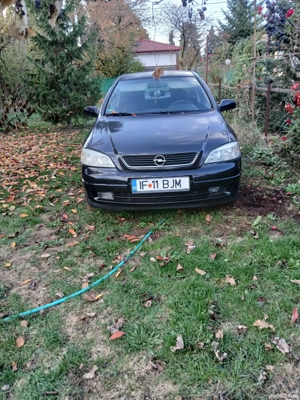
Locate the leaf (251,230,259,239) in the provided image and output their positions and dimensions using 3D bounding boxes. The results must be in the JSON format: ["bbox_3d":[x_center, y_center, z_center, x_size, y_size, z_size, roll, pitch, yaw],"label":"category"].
[{"bbox_3d":[0.903,0.298,2.597,0.060,0.045,0.079,-6,21,-8],"label":"leaf"}]

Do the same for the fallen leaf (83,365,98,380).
[{"bbox_3d":[-0.284,0.823,1.434,0.077,0.030,0.055,-22,28,-40],"label":"fallen leaf"}]

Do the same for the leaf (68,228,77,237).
[{"bbox_3d":[-0.709,0.321,2.775,0.043,0.040,0.121,-19,27,-35],"label":"leaf"}]

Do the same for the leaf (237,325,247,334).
[{"bbox_3d":[0.516,0.716,1.669,0.052,0.030,0.040,-8,22,-14],"label":"leaf"}]

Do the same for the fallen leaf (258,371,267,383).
[{"bbox_3d":[0.530,0.823,1.400,0.049,0.020,0.030,-22,29,-40],"label":"fallen leaf"}]

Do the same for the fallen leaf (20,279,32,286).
[{"bbox_3d":[-0.930,0.621,2.260,0.087,0.012,0.029,-22,29,-37],"label":"fallen leaf"}]

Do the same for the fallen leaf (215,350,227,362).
[{"bbox_3d":[0.355,0.785,1.516,0.060,0.035,0.043,8,24,24],"label":"fallen leaf"}]

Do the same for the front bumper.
[{"bbox_3d":[0.109,-0.168,2.934,1.660,0.430,0.500,-2,21,3],"label":"front bumper"}]

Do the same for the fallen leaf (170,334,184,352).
[{"bbox_3d":[0.143,0.746,1.561,0.065,0.040,0.101,8,24,26],"label":"fallen leaf"}]

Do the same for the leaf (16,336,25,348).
[{"bbox_3d":[-0.709,0.781,1.652,0.042,0.020,0.069,-13,24,-25],"label":"leaf"}]

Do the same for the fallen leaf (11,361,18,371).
[{"bbox_3d":[-0.674,0.824,1.495,0.040,0.025,0.065,-19,26,-35],"label":"fallen leaf"}]

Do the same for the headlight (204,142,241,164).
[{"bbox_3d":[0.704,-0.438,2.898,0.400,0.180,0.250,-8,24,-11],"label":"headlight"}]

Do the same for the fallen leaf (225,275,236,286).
[{"bbox_3d":[0.575,0.576,2.153,0.060,0.025,0.101,-4,23,-2],"label":"fallen leaf"}]

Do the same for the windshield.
[{"bbox_3d":[0.106,-1.335,3.835,1.350,0.138,0.912,-2,51,2],"label":"windshield"}]

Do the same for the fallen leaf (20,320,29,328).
[{"bbox_3d":[-0.740,0.732,1.778,0.052,0.015,0.043,5,23,19],"label":"fallen leaf"}]

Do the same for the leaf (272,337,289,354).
[{"bbox_3d":[0.659,0.735,1.516,0.070,0.040,0.093,-10,22,-16],"label":"leaf"}]

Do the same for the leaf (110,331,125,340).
[{"bbox_3d":[-0.191,0.791,1.761,0.090,0.015,0.034,-10,24,-17],"label":"leaf"}]

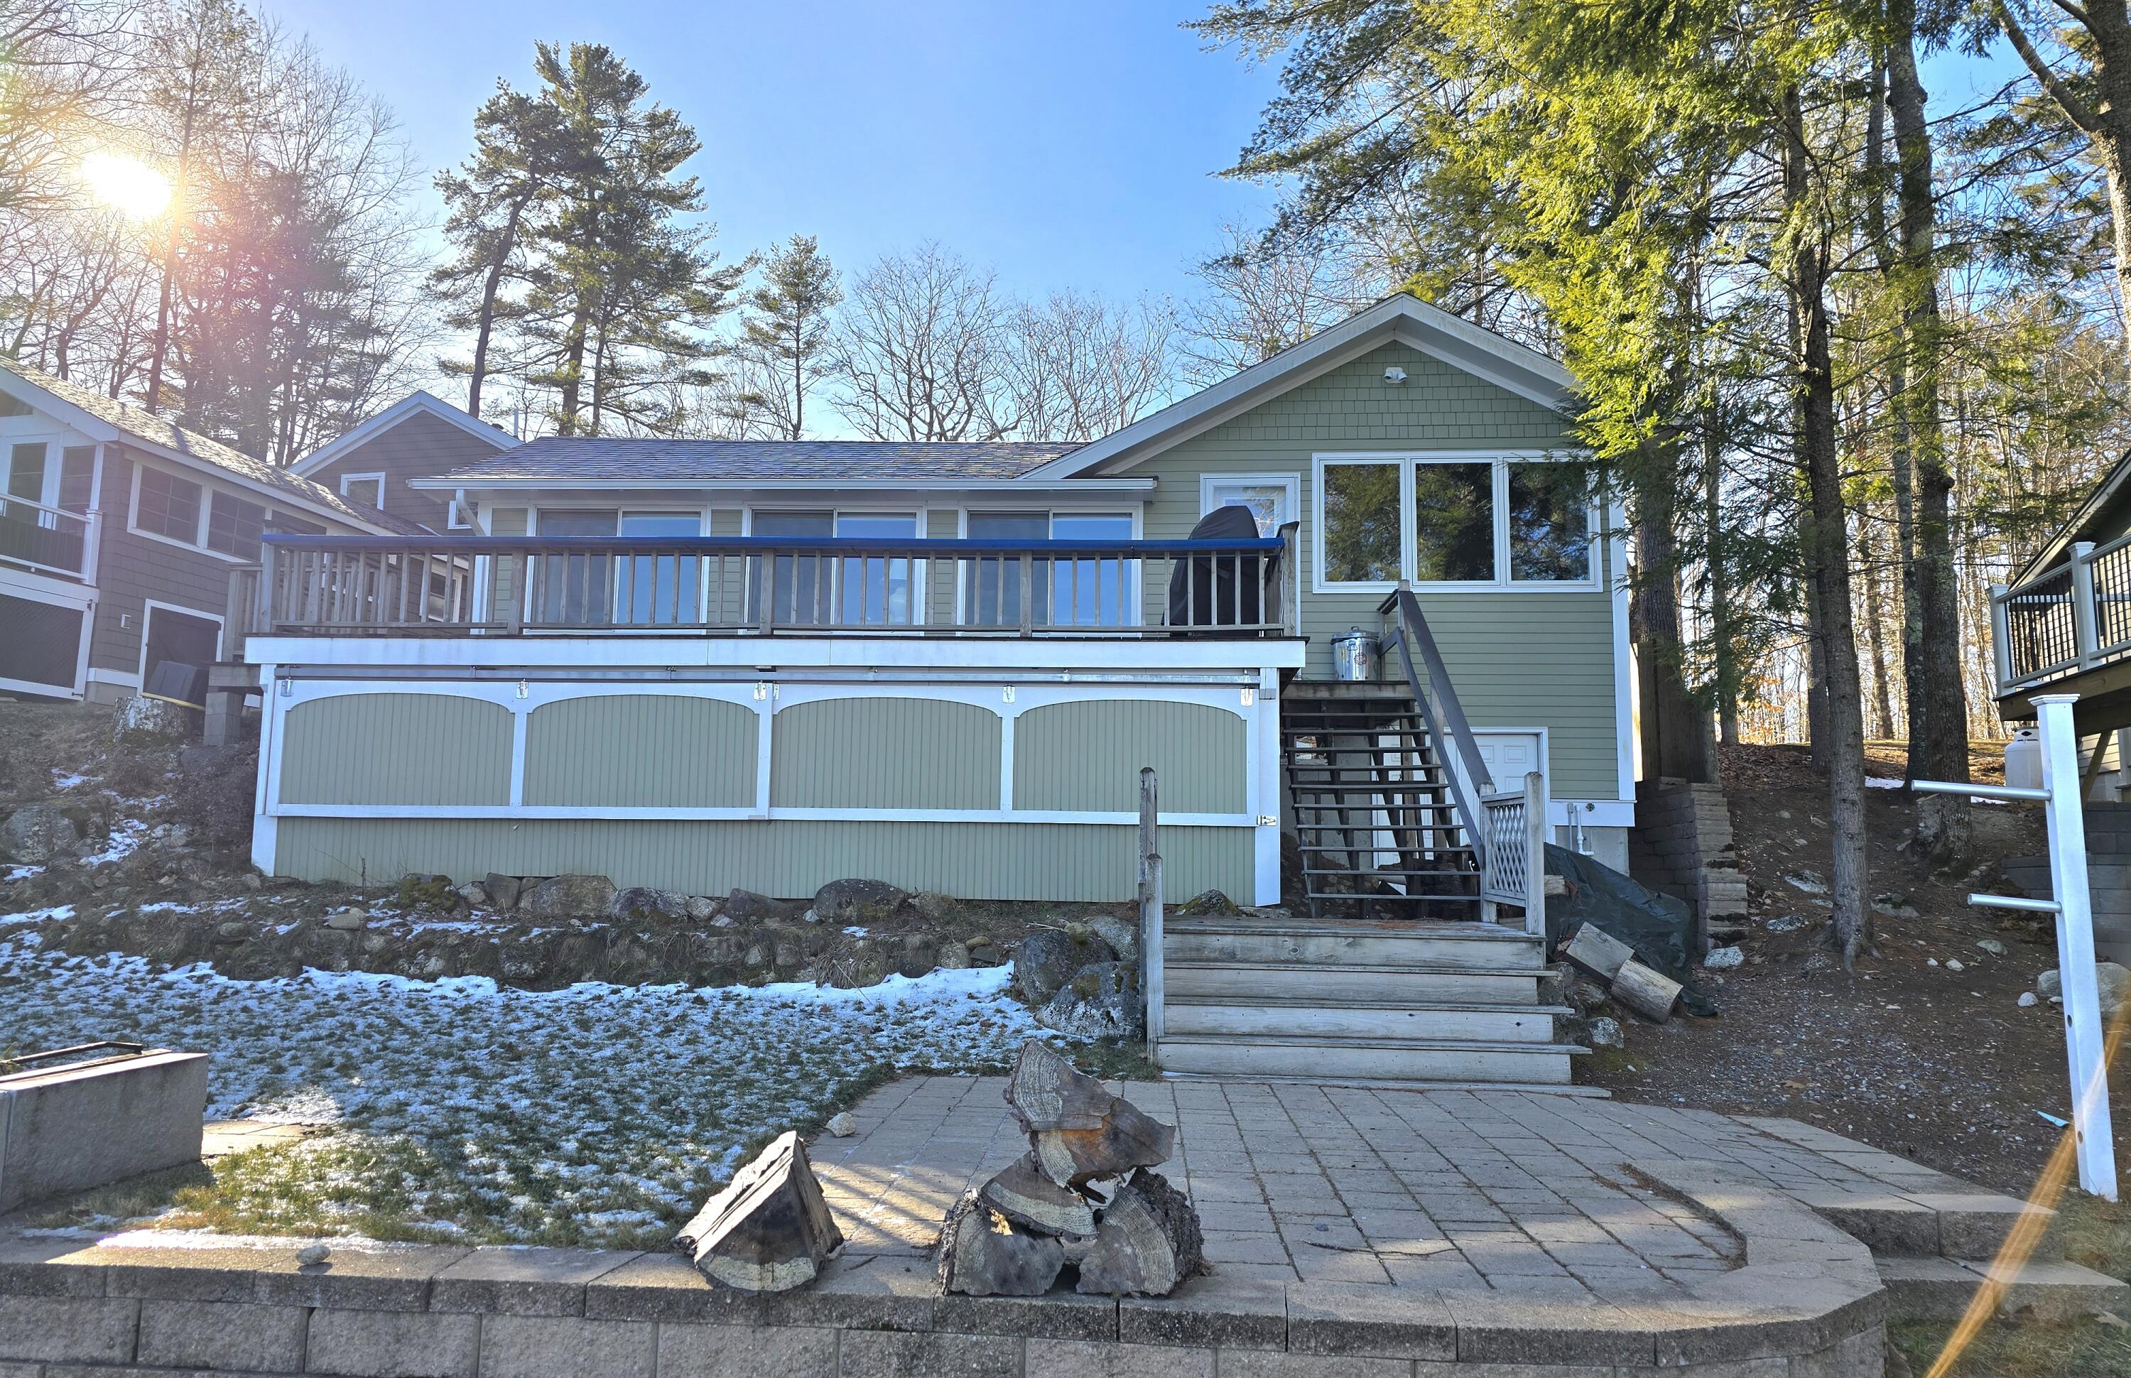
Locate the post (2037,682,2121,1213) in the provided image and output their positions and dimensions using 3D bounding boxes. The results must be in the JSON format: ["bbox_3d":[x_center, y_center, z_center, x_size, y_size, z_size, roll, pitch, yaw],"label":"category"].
[{"bbox_3d":[3.464,0.867,4.856,0.100,1.710,0.100,-2,-7,15],"label":"post"}]

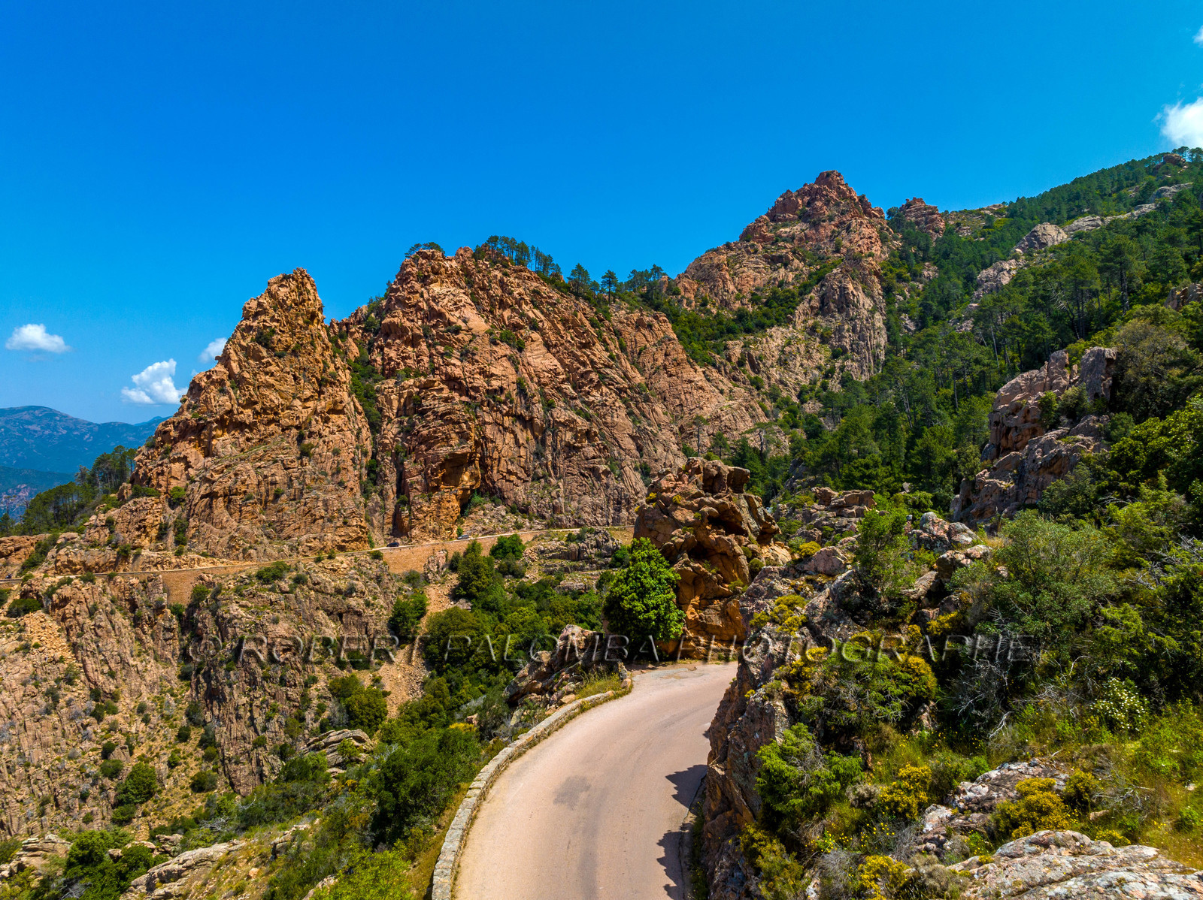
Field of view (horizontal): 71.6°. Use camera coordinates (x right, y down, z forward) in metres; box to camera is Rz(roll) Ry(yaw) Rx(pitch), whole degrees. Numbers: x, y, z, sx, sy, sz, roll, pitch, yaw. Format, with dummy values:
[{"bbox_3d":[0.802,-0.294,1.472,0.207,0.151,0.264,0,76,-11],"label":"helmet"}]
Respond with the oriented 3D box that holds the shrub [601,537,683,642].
[{"bbox_3d":[2.007,6.745,40.000,3.900,5.100,3.800,0,1,0],"label":"shrub"}]

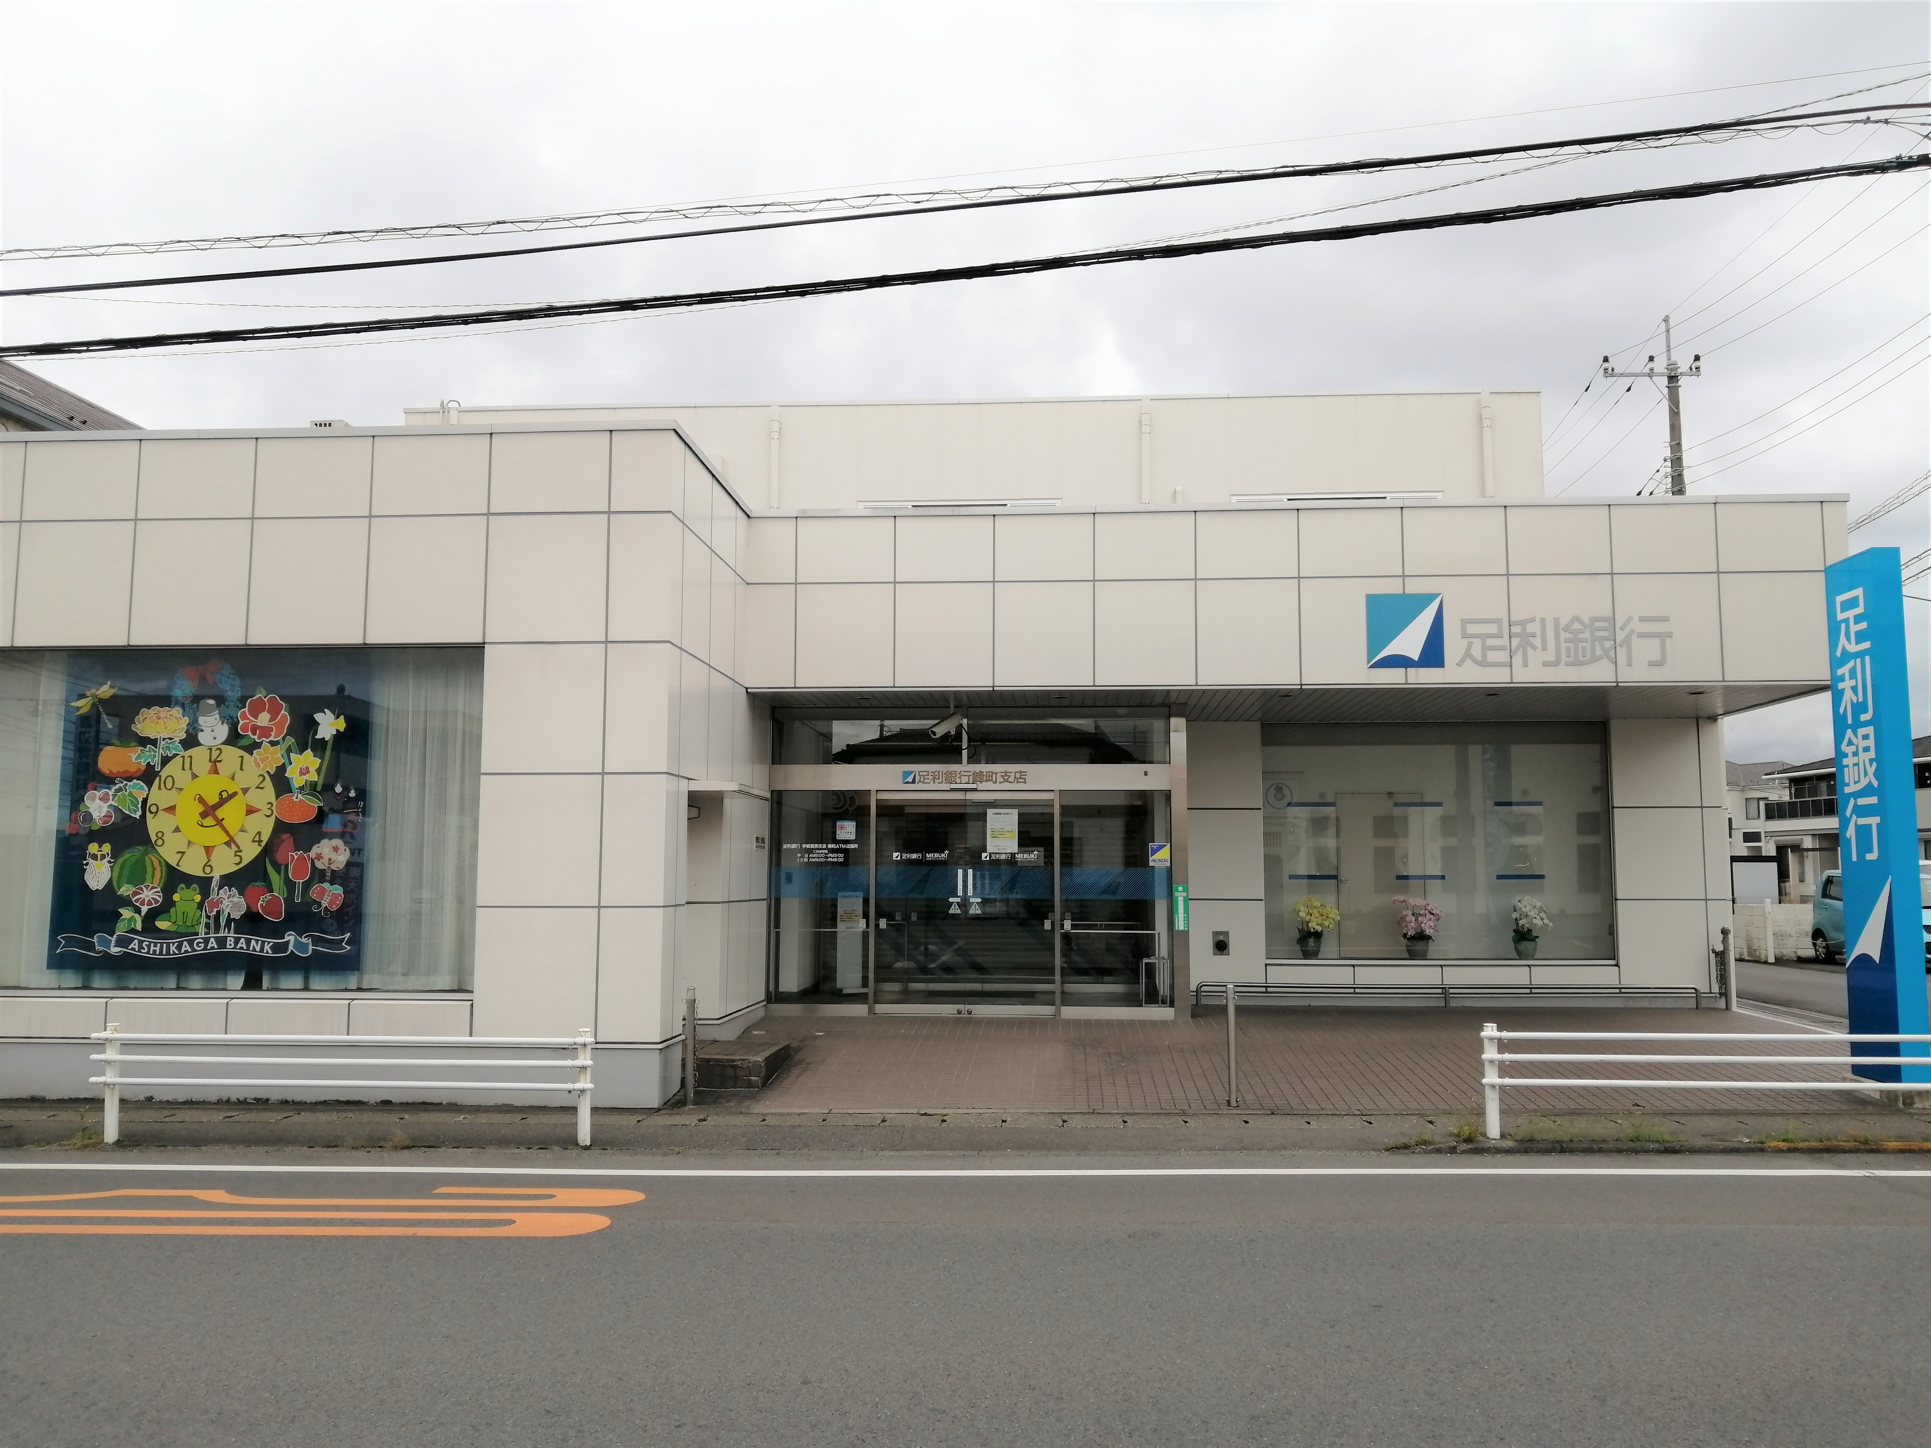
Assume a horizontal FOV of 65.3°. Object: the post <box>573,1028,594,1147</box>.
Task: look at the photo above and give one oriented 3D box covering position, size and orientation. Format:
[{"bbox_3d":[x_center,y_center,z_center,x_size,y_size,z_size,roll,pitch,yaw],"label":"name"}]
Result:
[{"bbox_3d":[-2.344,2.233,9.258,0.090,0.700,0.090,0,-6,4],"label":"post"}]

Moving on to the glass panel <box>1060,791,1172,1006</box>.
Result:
[{"bbox_3d":[1.415,1.671,14.171,1.053,2.065,0.080,0,-6,4],"label":"glass panel"}]

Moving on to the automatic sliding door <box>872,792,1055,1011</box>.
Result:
[{"bbox_3d":[0.000,1.695,14.261,1.725,2.092,0.080,0,-6,4],"label":"automatic sliding door"}]

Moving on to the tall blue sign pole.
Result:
[{"bbox_3d":[6.597,0.663,10.931,0.187,3.790,0.690,0,-6,4],"label":"tall blue sign pole"}]

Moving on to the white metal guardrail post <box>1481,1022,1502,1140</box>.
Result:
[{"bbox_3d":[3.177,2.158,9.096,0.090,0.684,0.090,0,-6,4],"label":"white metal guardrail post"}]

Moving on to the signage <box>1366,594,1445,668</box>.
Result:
[{"bbox_3d":[3.885,-0.815,13.296,0.673,0.658,0.060,0,-6,4],"label":"signage"}]

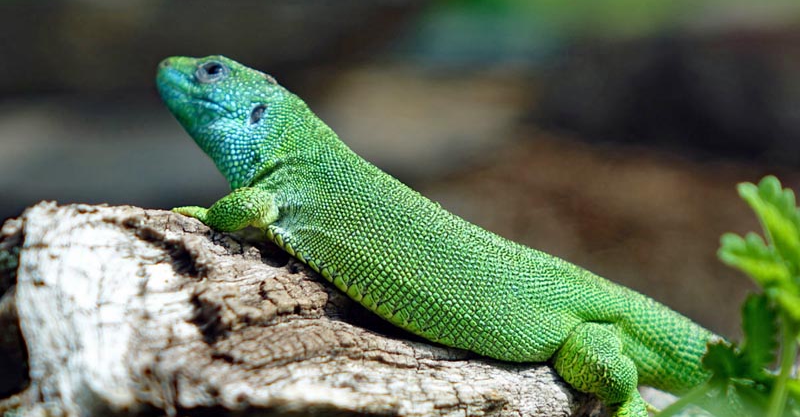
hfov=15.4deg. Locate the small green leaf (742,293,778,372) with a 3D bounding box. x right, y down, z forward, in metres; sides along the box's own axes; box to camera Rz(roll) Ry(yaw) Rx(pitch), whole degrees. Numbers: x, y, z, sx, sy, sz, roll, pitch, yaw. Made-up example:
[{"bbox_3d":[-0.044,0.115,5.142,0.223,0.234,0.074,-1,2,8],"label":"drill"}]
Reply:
[{"bbox_3d":[0.078,0.027,0.645,0.008,0.017,0.005,1,10,6],"label":"small green leaf"}]

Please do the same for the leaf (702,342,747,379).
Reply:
[{"bbox_3d":[0.071,0.033,0.648,0.010,0.009,0.006,1,10,6],"label":"leaf"}]

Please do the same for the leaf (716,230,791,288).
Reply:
[{"bbox_3d":[0.077,0.011,0.638,0.016,0.012,0.009,2,10,9],"label":"leaf"}]

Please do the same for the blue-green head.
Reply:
[{"bbox_3d":[-0.038,-0.020,0.660,0.033,0.026,0.021,20,9,-3],"label":"blue-green head"}]

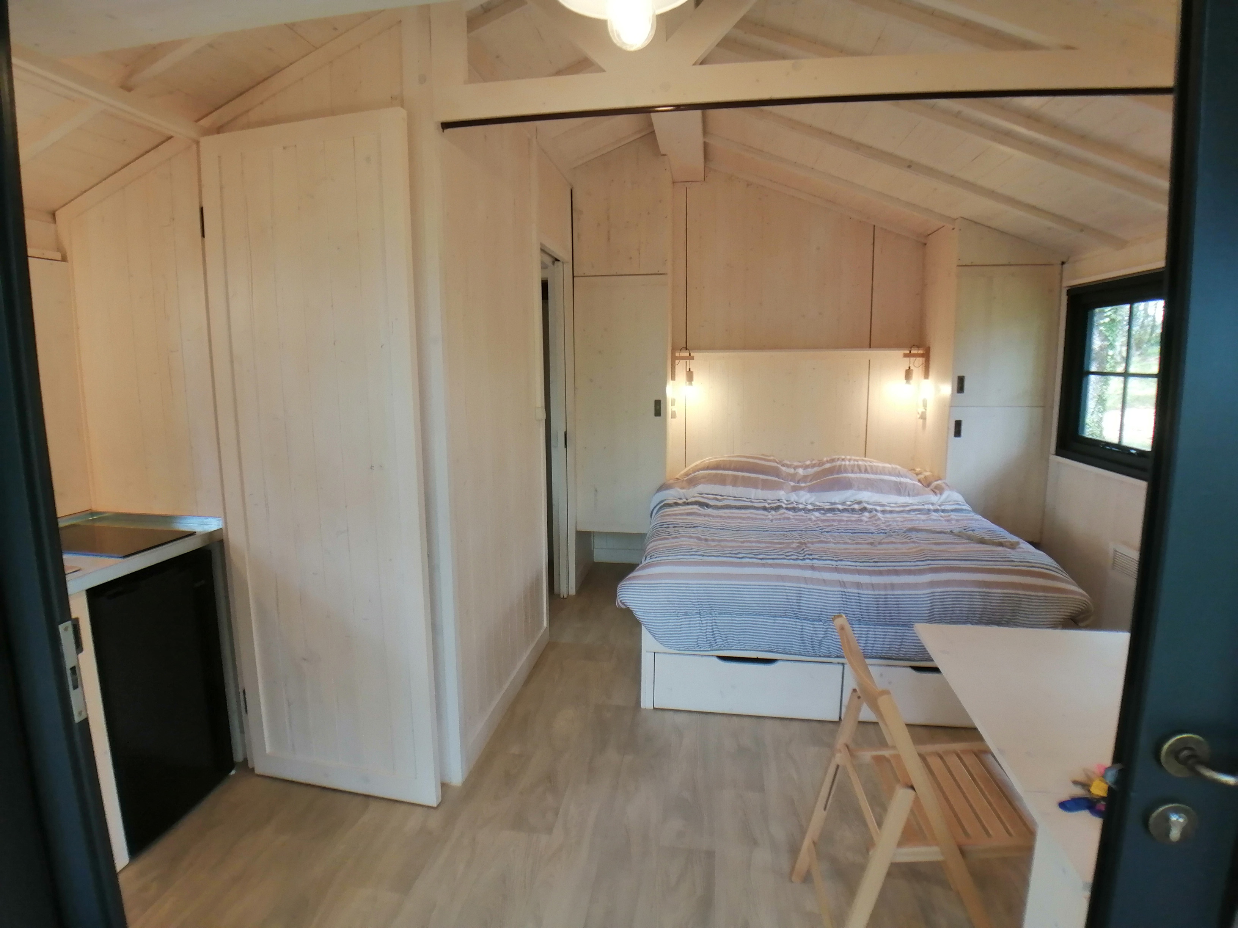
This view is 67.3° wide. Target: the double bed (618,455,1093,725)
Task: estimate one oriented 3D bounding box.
[{"bbox_3d":[0.952,0.446,4.538,1.644,0.706,2.384,1,7,6],"label":"double bed"}]

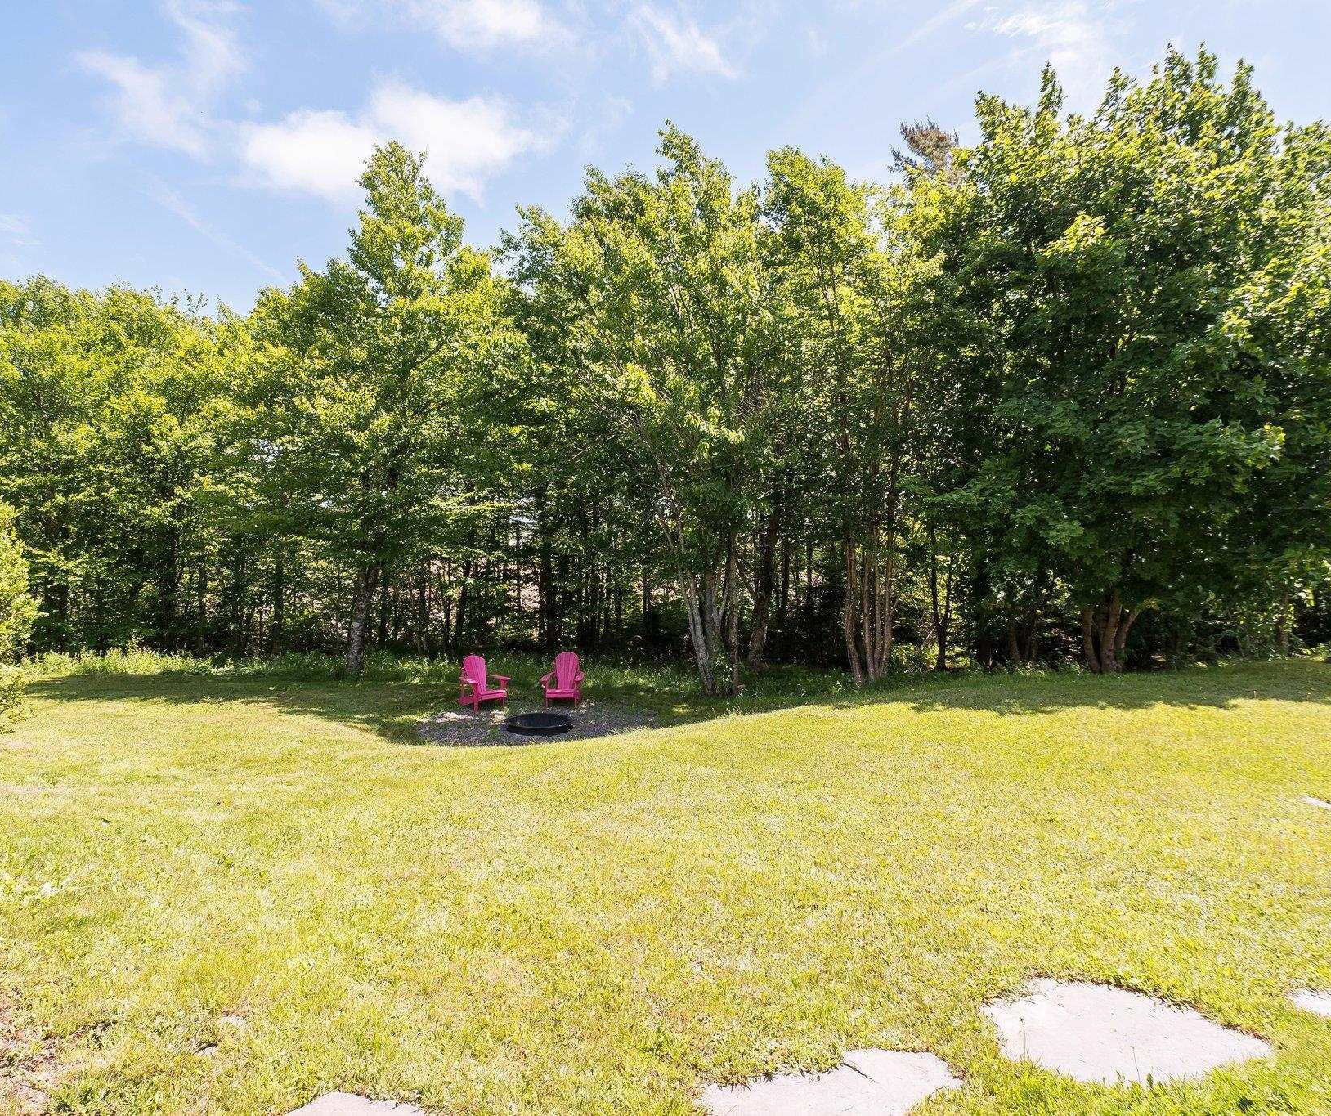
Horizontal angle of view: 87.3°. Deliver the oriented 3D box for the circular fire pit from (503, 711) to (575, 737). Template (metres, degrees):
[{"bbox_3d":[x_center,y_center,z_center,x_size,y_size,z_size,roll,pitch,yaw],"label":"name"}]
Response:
[{"bbox_3d":[-1.890,2.480,10.500,1.020,0.130,1.020,0,0,0],"label":"circular fire pit"}]

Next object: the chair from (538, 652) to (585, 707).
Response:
[{"bbox_3d":[-1.765,2.080,11.980,0.750,0.900,0.840,0,0,3],"label":"chair"}]

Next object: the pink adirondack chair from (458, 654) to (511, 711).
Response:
[{"bbox_3d":[-3.125,2.080,11.940,0.750,0.900,0.840,0,0,-33],"label":"pink adirondack chair"}]

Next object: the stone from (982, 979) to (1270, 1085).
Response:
[{"bbox_3d":[1.459,1.525,2.220,0.830,0.050,0.505,0,0,8],"label":"stone"}]

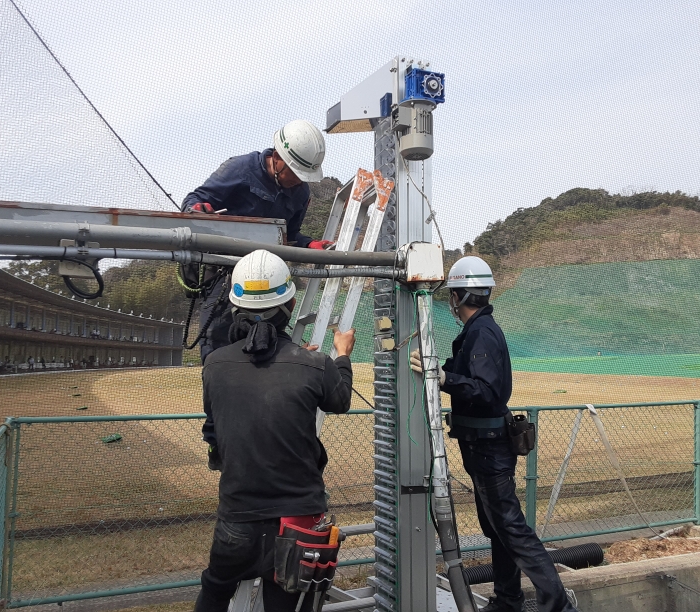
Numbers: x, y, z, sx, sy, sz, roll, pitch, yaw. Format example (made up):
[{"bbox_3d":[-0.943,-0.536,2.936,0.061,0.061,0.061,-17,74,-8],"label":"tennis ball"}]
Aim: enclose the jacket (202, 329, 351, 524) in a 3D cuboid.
[{"bbox_3d":[-0.264,0.432,2.320,0.510,0.650,0.400,-1,-5,9],"label":"jacket"}]

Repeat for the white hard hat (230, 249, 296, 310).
[{"bbox_3d":[-0.303,-0.103,2.230,0.220,0.170,0.280,-1,12,9],"label":"white hard hat"}]

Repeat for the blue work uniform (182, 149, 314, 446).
[{"bbox_3d":[-0.446,-0.047,2.850,0.580,1.280,0.500,4,-6,-37],"label":"blue work uniform"}]

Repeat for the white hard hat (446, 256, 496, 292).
[{"bbox_3d":[0.608,-0.166,3.200,0.220,0.160,0.280,4,-6,-40],"label":"white hard hat"}]

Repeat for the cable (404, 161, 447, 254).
[{"bbox_3d":[0.350,-0.461,2.950,0.200,0.430,0.080,0,-5,-6],"label":"cable"}]

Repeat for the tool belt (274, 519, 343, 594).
[{"bbox_3d":[-0.143,0.862,2.200,0.220,0.250,0.130,2,-5,-21],"label":"tool belt"}]

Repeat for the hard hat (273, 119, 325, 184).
[{"bbox_3d":[-0.190,-0.694,2.720,0.160,0.280,0.220,-39,-18,15],"label":"hard hat"}]

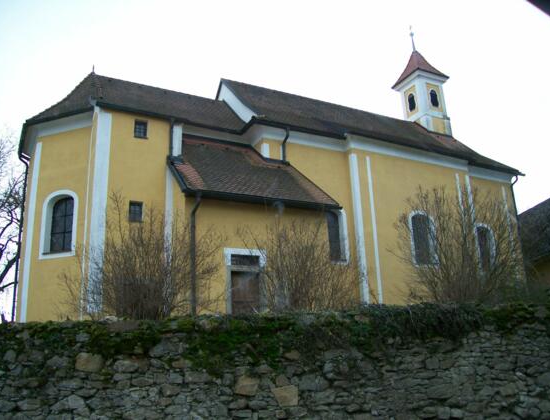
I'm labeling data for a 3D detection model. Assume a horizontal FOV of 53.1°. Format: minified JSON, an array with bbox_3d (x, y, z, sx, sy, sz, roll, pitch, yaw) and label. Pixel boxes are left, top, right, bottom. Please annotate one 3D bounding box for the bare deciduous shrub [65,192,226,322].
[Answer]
[{"bbox_3d":[-3.175,1.236,13.165,3.694,3.135,3.324,7,-18,-29],"label":"bare deciduous shrub"}]

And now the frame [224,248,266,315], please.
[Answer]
[{"bbox_3d":[-0.897,2.500,17.542,1.505,2.500,0.220,7,-18,-29],"label":"frame"}]

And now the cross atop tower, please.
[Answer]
[{"bbox_3d":[8.050,-9.923,31.888,0.360,1.774,0.120,7,-18,-29],"label":"cross atop tower"}]

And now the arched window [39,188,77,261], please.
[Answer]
[{"bbox_3d":[-7.087,0.458,18.193,1.382,2.320,0.220,-7,-17,15],"label":"arched window"}]

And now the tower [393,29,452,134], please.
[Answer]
[{"bbox_3d":[8.230,-7.167,31.134,2.200,7.064,2.200,7,-18,-29],"label":"tower"}]

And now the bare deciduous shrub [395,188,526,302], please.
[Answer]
[{"bbox_3d":[5.510,1.155,16.465,3.705,3.632,3.334,7,-18,-29],"label":"bare deciduous shrub"}]

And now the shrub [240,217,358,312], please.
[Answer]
[{"bbox_3d":[0.612,1.527,14.165,2.894,2.577,2.605,7,-18,-29],"label":"shrub"}]

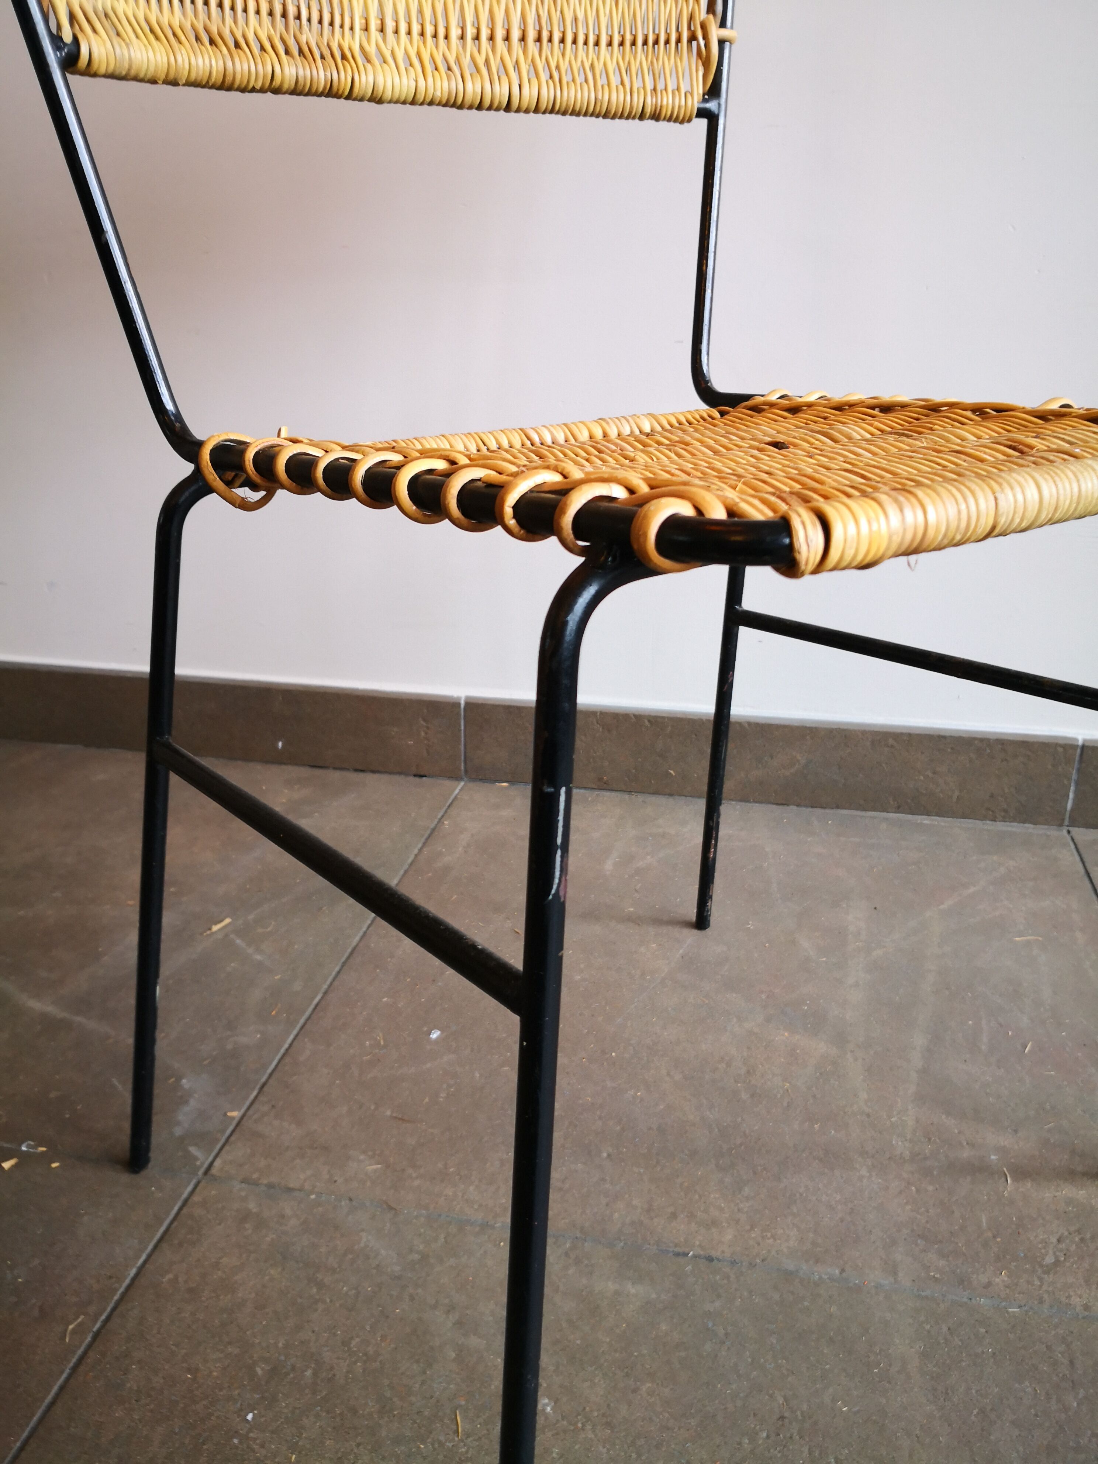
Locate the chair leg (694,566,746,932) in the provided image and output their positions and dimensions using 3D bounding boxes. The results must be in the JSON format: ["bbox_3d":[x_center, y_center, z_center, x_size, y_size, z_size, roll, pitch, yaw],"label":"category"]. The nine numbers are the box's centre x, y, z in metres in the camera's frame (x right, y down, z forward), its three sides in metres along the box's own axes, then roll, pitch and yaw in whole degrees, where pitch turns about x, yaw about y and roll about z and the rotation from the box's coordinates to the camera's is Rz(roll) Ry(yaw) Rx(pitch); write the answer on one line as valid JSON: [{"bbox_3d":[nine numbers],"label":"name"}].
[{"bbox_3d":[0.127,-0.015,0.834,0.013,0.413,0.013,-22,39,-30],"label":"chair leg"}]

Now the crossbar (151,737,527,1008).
[{"bbox_3d":[-0.098,0.045,0.452,0.012,0.012,0.307,-16,23,-35],"label":"crossbar"}]

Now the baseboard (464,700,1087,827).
[{"bbox_3d":[0.206,0.030,1.150,0.598,0.088,0.010,4,22,11],"label":"baseboard"}]

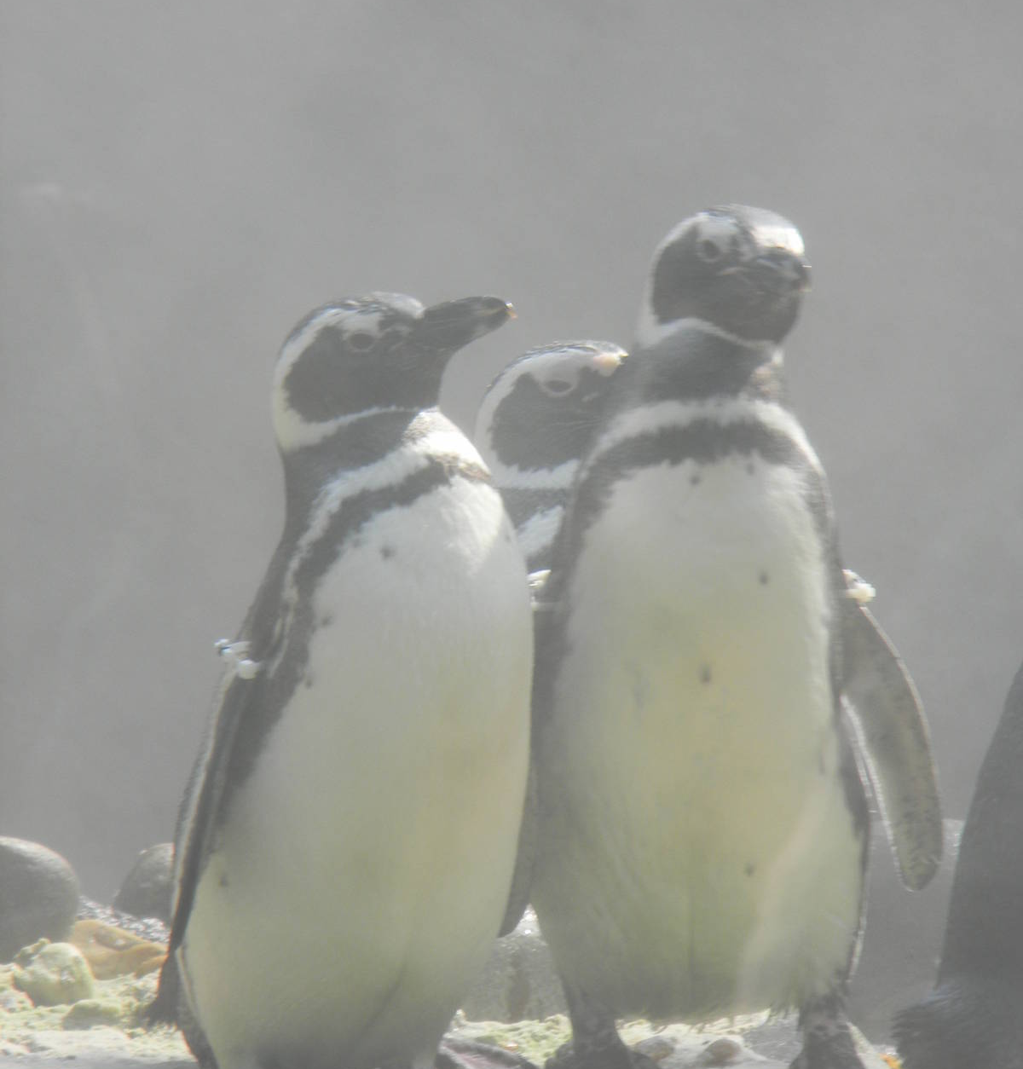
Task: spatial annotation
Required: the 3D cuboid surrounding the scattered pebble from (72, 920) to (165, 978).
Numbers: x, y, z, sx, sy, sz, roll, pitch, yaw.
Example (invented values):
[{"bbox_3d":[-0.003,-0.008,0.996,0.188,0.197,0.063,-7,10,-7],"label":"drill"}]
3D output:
[{"bbox_3d":[-0.274,0.288,7.678,0.068,0.034,0.052,0,10,0],"label":"scattered pebble"}]

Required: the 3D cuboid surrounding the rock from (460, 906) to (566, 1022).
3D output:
[{"bbox_3d":[0.003,0.290,7.542,0.125,0.076,0.100,0,10,0],"label":"rock"}]

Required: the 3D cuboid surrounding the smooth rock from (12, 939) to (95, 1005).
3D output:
[{"bbox_3d":[-0.318,0.301,7.596,0.057,0.037,0.048,0,10,0],"label":"smooth rock"}]

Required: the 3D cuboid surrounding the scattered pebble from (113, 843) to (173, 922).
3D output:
[{"bbox_3d":[-0.254,0.243,7.872,0.085,0.054,0.075,0,10,0],"label":"scattered pebble"}]

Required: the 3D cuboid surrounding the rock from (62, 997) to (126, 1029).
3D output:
[{"bbox_3d":[-0.285,0.325,7.514,0.046,0.018,0.038,0,10,0],"label":"rock"}]

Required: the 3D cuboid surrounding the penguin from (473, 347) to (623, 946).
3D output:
[{"bbox_3d":[0.040,0.101,7.427,0.210,0.490,0.240,-10,14,-44],"label":"penguin"}]

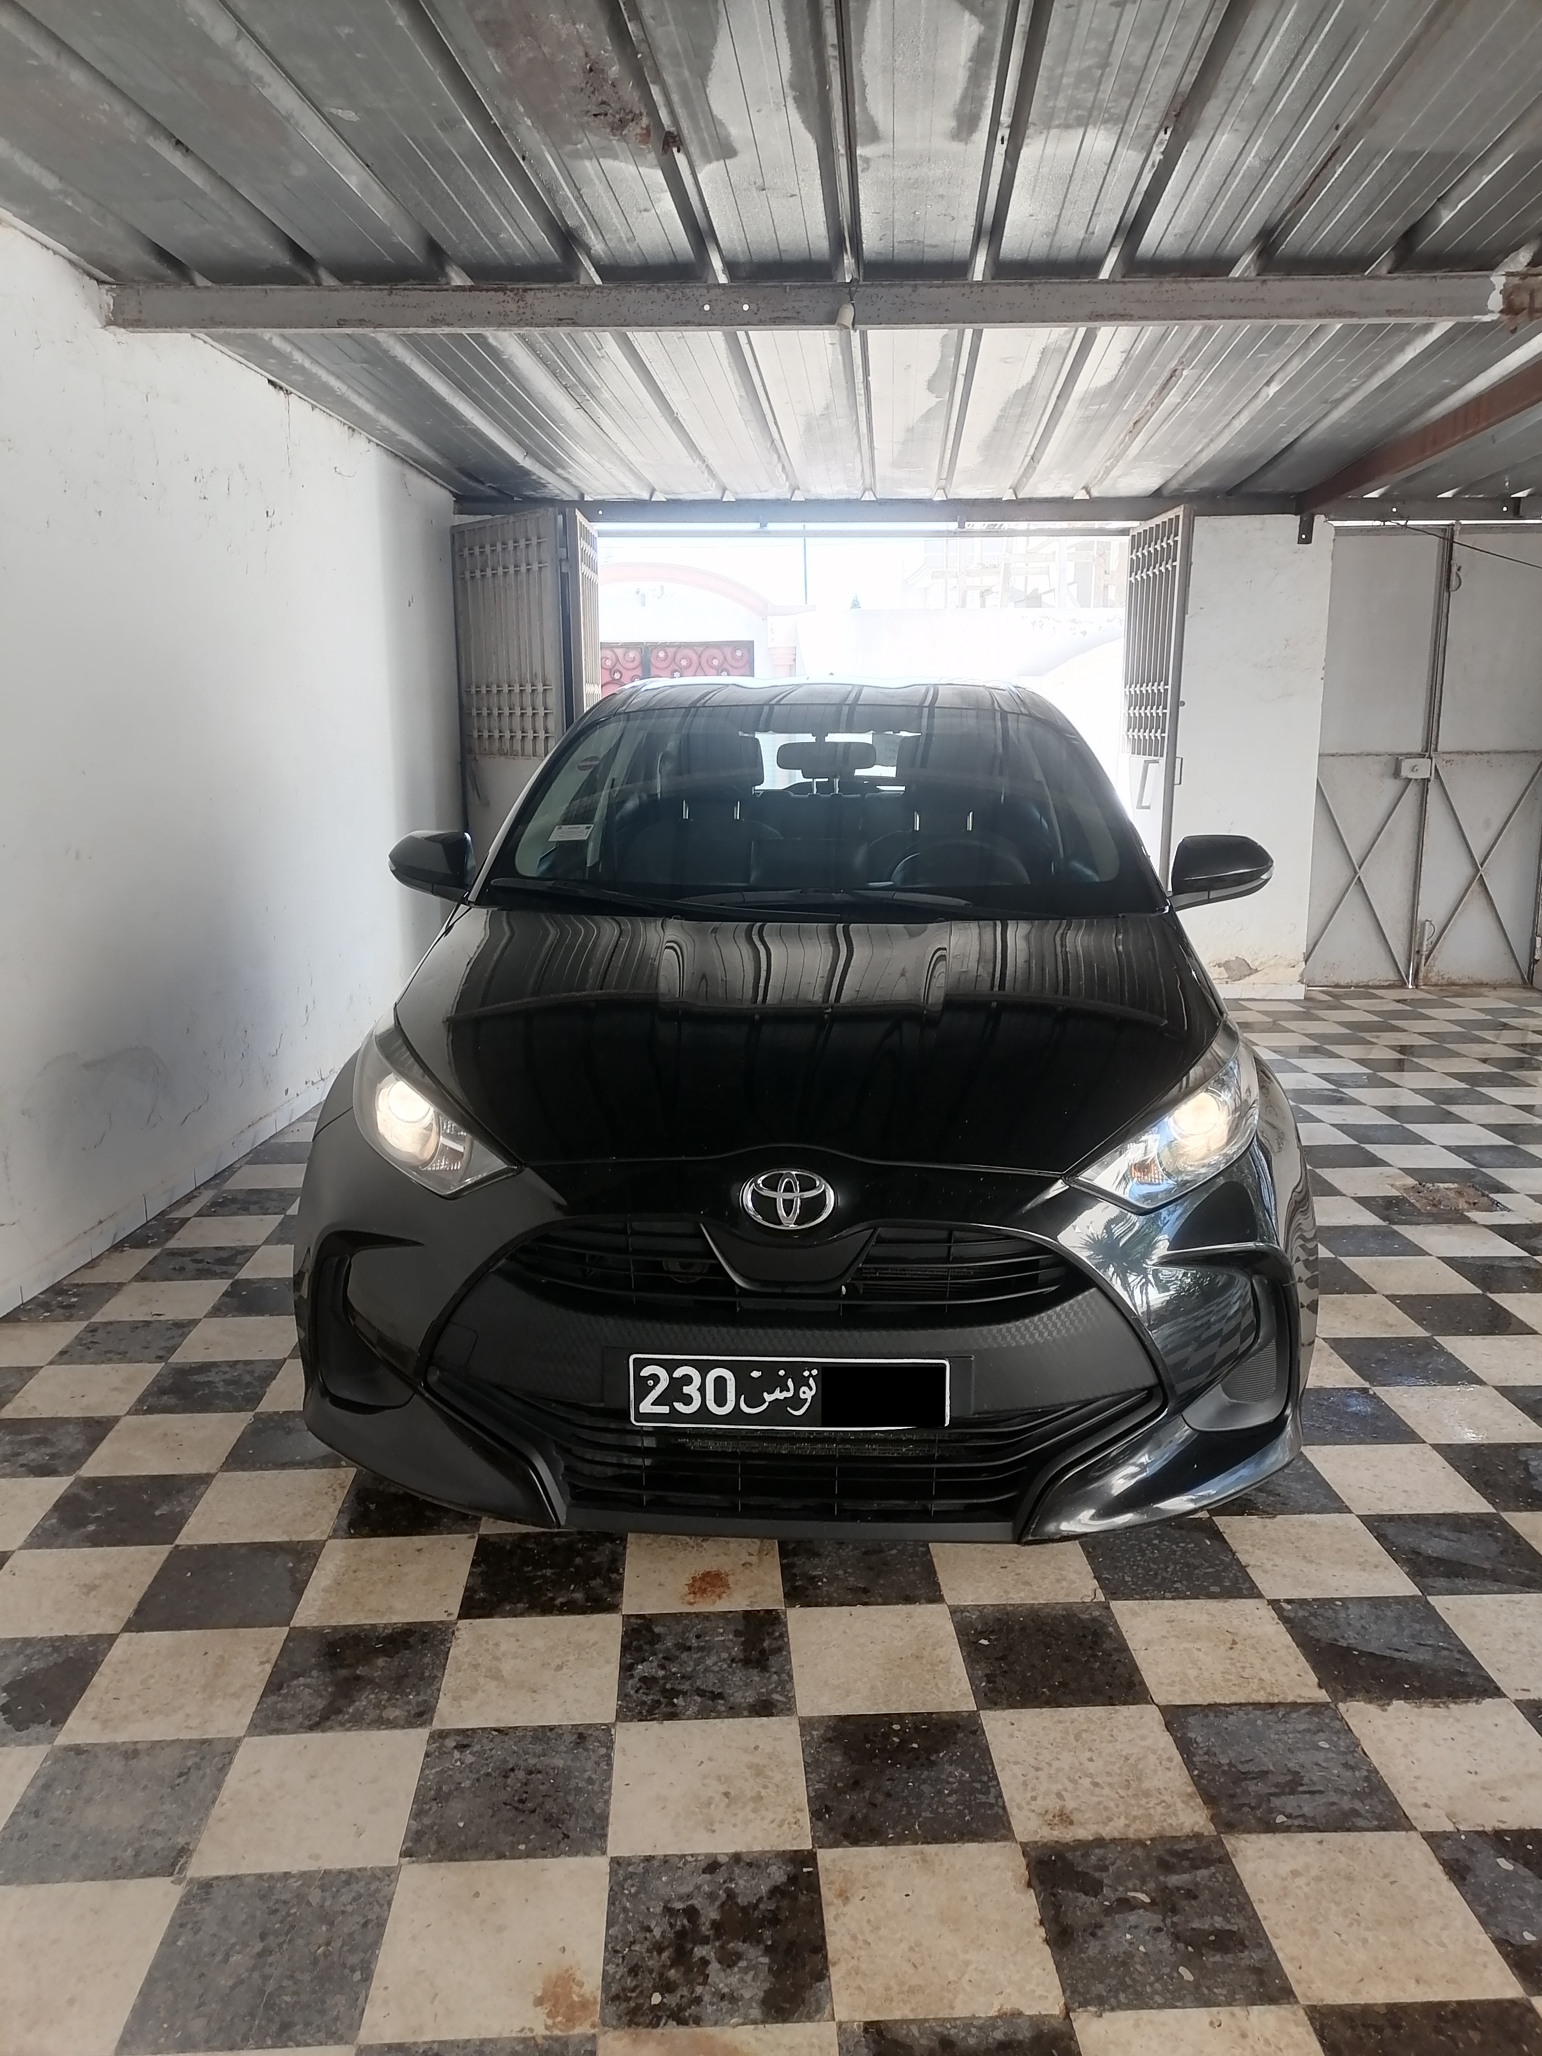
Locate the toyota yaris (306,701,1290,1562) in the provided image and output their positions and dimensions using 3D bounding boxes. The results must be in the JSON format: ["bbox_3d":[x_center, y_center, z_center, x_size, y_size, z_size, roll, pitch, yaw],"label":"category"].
[{"bbox_3d":[0.157,-0.190,4.140,1.800,1.490,3.940,1,12,4],"label":"toyota yaris"}]

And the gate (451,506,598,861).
[{"bbox_3d":[-1.090,-1.100,6.950,0.670,2.100,0.820,0,12,-3],"label":"gate"}]

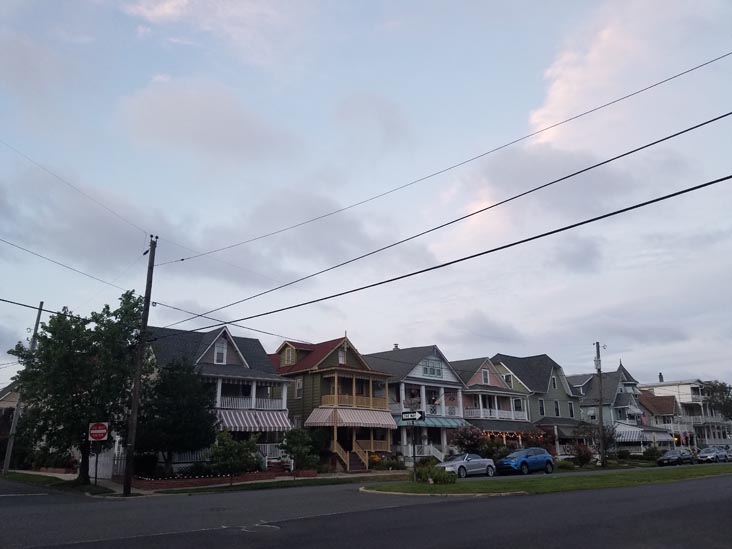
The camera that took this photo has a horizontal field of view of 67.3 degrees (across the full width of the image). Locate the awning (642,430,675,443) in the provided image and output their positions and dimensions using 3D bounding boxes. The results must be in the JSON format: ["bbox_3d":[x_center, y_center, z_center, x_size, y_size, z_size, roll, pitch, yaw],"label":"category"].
[{"bbox_3d":[38.456,21.278,71.795,8.596,1.322,0.900,15,-23,-40],"label":"awning"}]

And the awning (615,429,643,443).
[{"bbox_3d":[33.448,20.837,70.259,0.900,1.322,3.397,15,-23,-40],"label":"awning"}]

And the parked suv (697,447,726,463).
[{"bbox_3d":[41.361,21.616,65.804,4.500,1.650,1.830,14,-23,-39],"label":"parked suv"}]

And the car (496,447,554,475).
[{"bbox_3d":[11.132,13.071,38.588,4.600,1.690,1.840,14,-23,-39],"label":"car"}]

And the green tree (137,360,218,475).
[{"bbox_3d":[-9.934,7.378,28.909,4.135,5.707,4.135,15,-23,-40],"label":"green tree"}]

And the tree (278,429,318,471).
[{"bbox_3d":[-3.541,9.294,28.524,2.010,2.510,2.010,0,-18,0],"label":"tree"}]

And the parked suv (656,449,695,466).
[{"bbox_3d":[29.195,17.229,51.970,4.750,1.460,1.830,15,-23,-40],"label":"parked suv"}]

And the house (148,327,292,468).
[{"bbox_3d":[-10.181,7.737,34.396,8.700,8.500,9.200,14,-23,-39],"label":"house"}]

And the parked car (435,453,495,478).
[{"bbox_3d":[5.942,11.345,32.882,4.420,1.410,1.790,15,-23,-40],"label":"parked car"}]

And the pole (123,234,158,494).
[{"bbox_3d":[-9.346,3.500,22.911,0.350,10.626,0.350,14,-23,-40],"label":"pole"}]

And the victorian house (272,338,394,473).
[{"bbox_3d":[-3.079,9.992,42.144,6.000,9.300,11.700,14,-23,-39],"label":"victorian house"}]

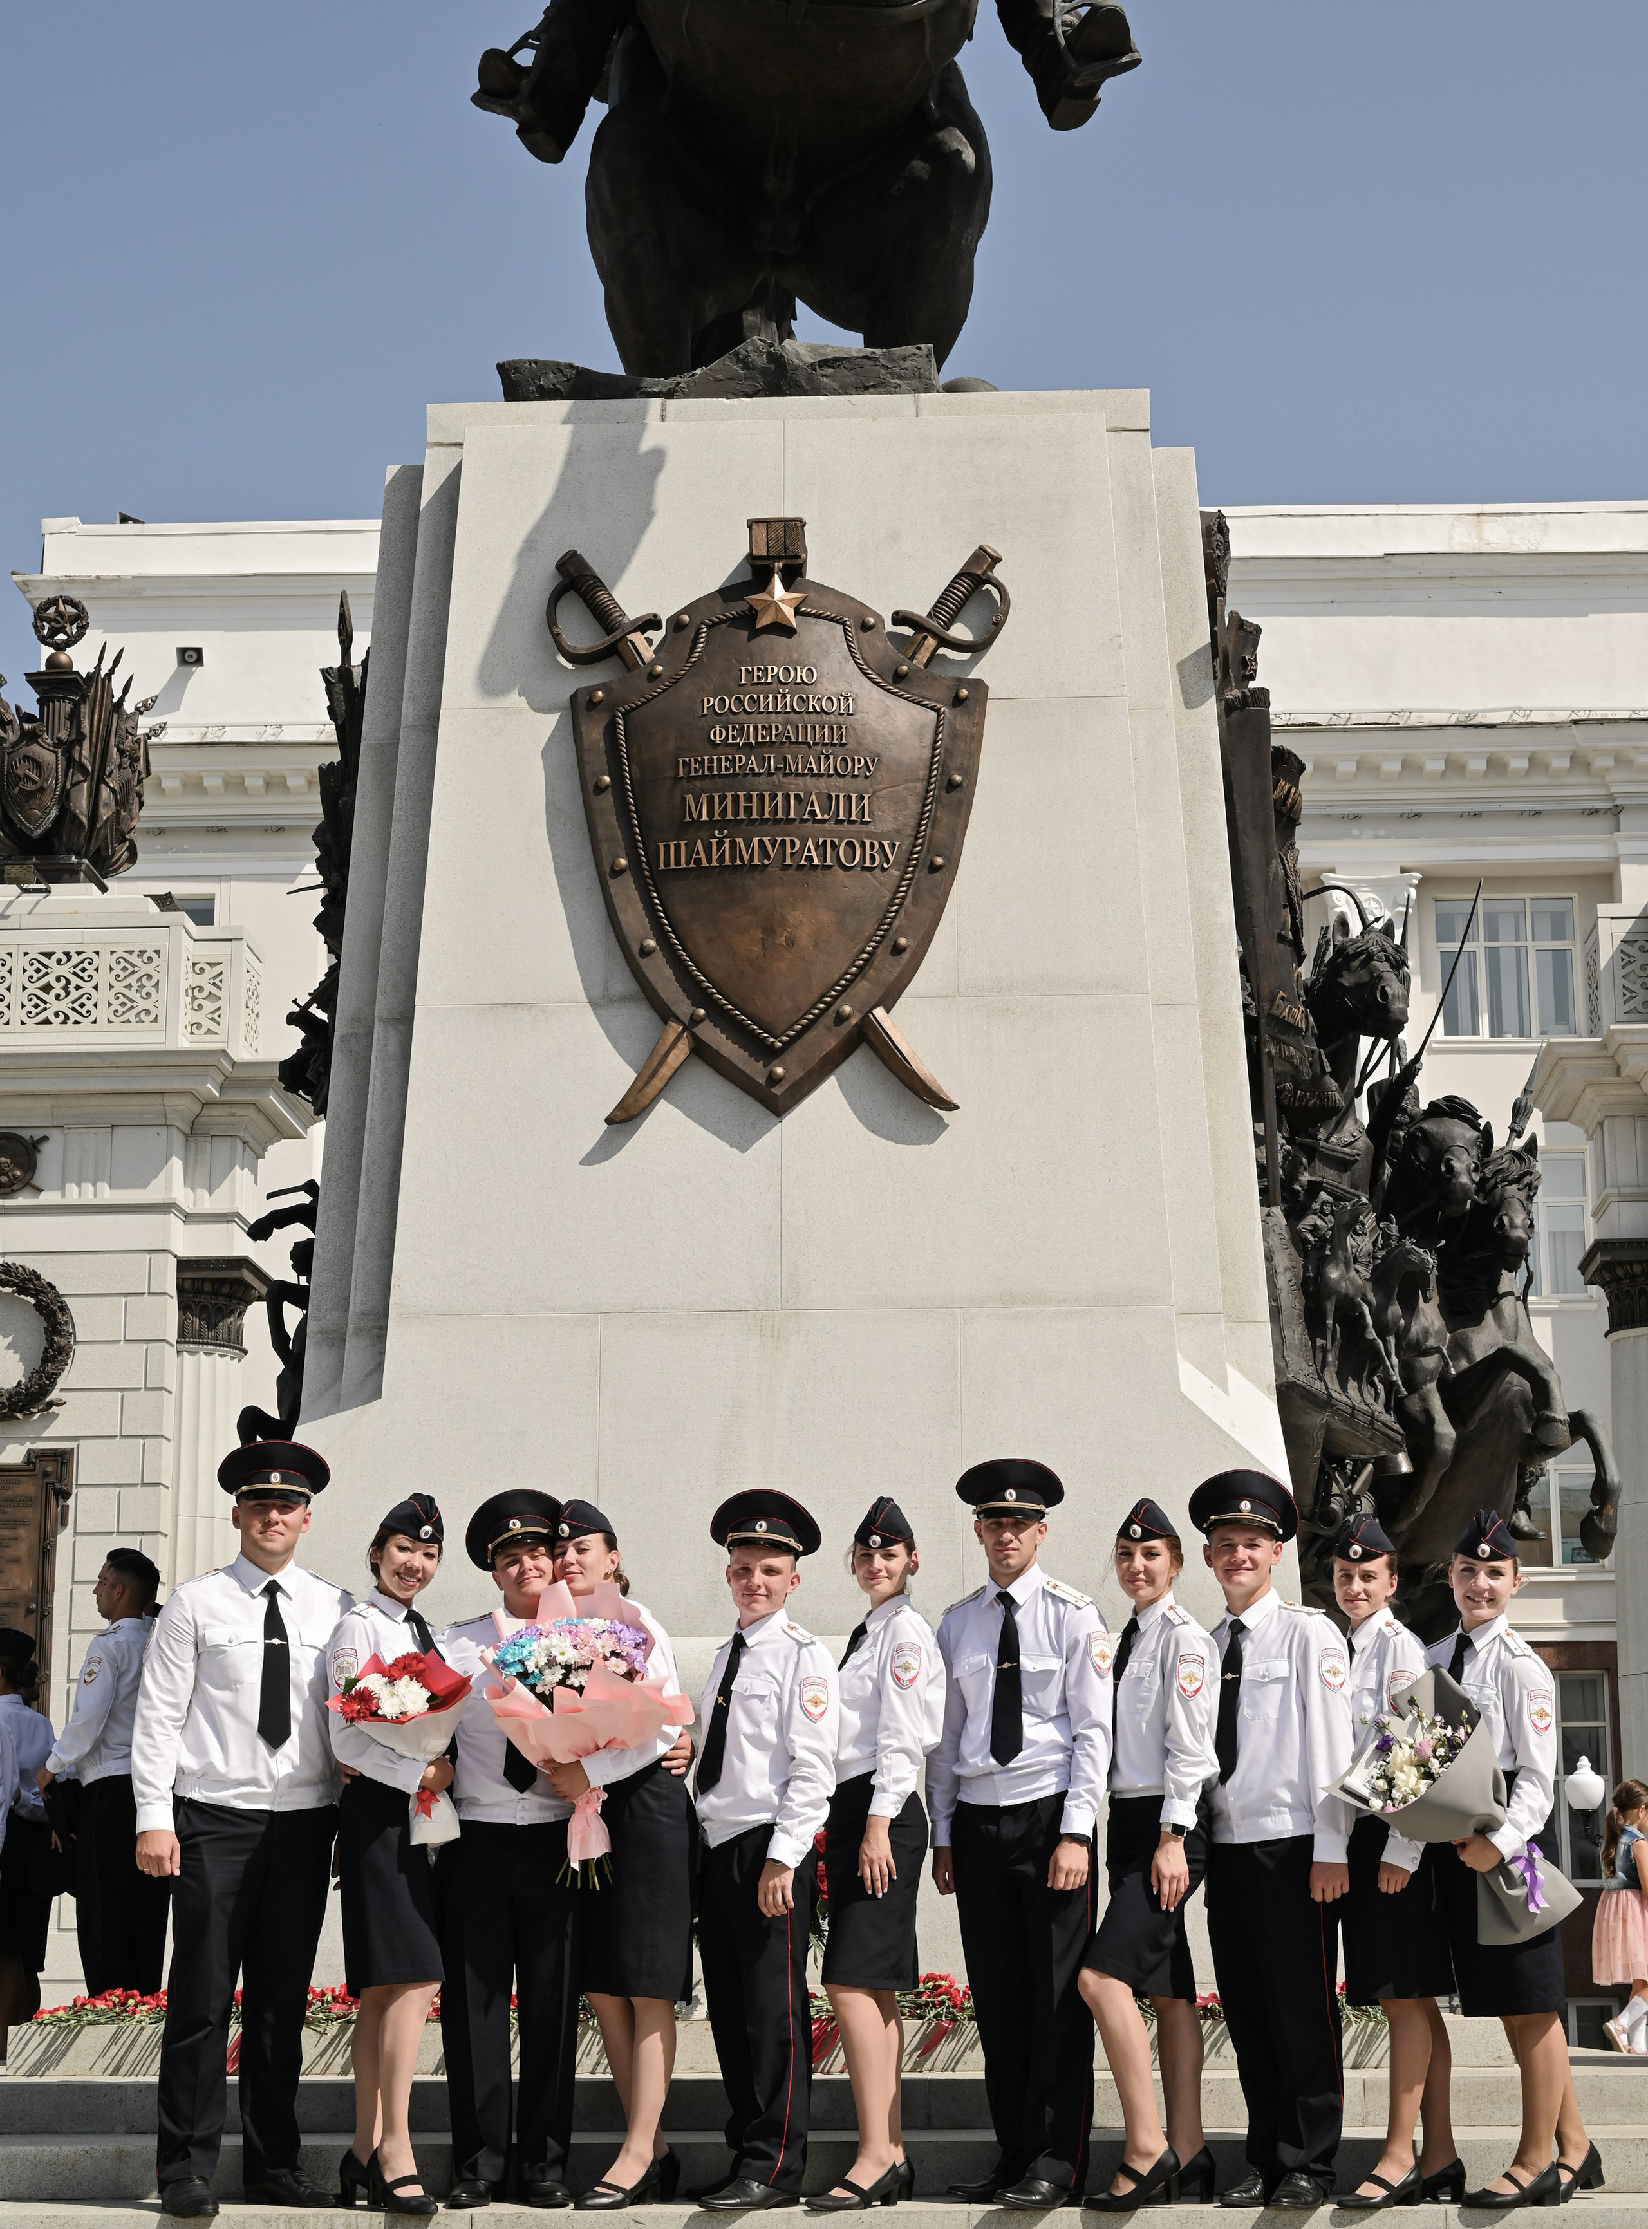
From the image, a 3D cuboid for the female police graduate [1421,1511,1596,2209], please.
[{"bbox_3d":[1.714,1.852,8.643,0.430,1.702,0.400,-10,-15,39],"label":"female police graduate"}]

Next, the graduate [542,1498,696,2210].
[{"bbox_3d":[-0.510,1.849,8.686,0.420,1.745,0.340,-7,-13,29],"label":"graduate"}]

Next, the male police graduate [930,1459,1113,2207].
[{"bbox_3d":[0.510,1.838,8.892,0.500,1.890,0.340,-4,-12,20],"label":"male police graduate"}]

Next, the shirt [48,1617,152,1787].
[{"bbox_3d":[-2.659,2.162,12.625,0.380,0.600,0.480,-2,-12,8],"label":"shirt"}]

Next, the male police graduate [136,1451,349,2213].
[{"bbox_3d":[-1.513,1.827,8.896,0.550,1.970,0.360,2,-12,-12],"label":"male police graduate"}]

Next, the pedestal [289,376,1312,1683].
[{"bbox_3d":[-0.076,0.282,13.964,3.400,5.320,4.500,-1,-11,2],"label":"pedestal"}]

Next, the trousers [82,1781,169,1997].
[{"bbox_3d":[-2.467,2.869,12.074,0.370,1.040,0.280,11,-16,-44],"label":"trousers"}]

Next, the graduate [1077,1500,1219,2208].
[{"bbox_3d":[0.839,1.892,8.881,0.400,1.787,0.420,9,-15,-39],"label":"graduate"}]

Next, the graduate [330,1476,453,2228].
[{"bbox_3d":[-1.087,1.837,8.648,0.410,1.758,0.330,6,-13,-29],"label":"graduate"}]

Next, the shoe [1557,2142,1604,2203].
[{"bbox_3d":[1.863,2.630,8.525,0.085,0.115,0.240,-10,0,41],"label":"shoe"}]

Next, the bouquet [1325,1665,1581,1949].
[{"bbox_3d":[1.608,1.759,8.652,0.430,0.740,0.320,-37,7,-7],"label":"bouquet"}]

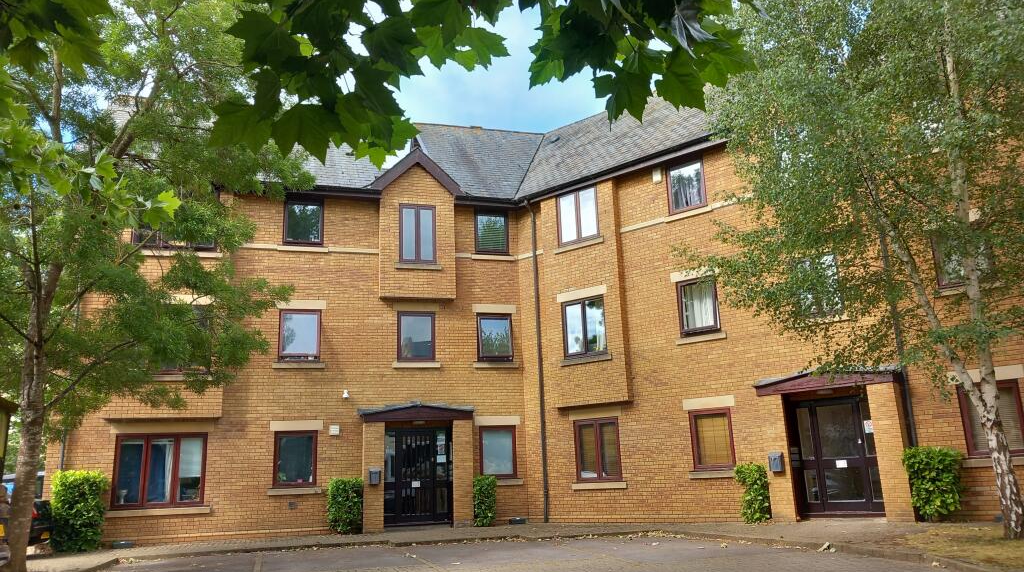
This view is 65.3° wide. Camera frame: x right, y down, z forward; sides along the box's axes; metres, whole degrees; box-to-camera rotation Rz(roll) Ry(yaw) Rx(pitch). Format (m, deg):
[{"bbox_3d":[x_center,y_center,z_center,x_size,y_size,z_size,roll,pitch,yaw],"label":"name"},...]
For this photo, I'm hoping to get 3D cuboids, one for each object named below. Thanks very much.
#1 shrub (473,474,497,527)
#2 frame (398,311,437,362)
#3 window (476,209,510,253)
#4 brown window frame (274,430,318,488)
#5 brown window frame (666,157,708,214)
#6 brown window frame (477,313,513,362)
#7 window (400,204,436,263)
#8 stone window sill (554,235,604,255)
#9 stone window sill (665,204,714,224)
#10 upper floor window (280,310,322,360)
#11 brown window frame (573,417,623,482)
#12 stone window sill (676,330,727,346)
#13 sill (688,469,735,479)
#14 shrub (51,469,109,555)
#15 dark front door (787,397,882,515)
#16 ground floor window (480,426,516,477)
[{"bbox_3d":[-0.671,4.831,18.003,0.570,1.100,0.460,2,-14,-17],"label":"shrub"},{"bbox_3d":[-2.218,1.186,18.618,0.881,1.194,0.120,2,-15,-14],"label":"frame"},{"bbox_3d":[-0.491,-1.316,19.733,0.830,1.168,0.120,2,-15,-14],"label":"window"},{"bbox_3d":[-4.696,3.759,17.363,0.914,1.193,0.110,2,-14,-17],"label":"brown window frame"},{"bbox_3d":[3.756,-2.168,17.219,0.905,1.145,0.110,-13,-17,39],"label":"brown window frame"},{"bbox_3d":[-0.403,1.237,19.071,0.875,1.170,0.140,2,-15,-15],"label":"brown window frame"},{"bbox_3d":[-2.226,-1.222,18.990,0.871,1.458,0.120,2,-15,-14],"label":"window"},{"bbox_3d":[1.575,-0.908,18.272,1.353,0.132,0.160,-13,-18,38],"label":"stone window sill"},{"bbox_3d":[3.794,-1.504,17.014,1.125,0.135,0.180,-13,-17,39],"label":"stone window sill"},{"bbox_3d":[-4.752,1.121,17.930,0.900,1.169,0.130,2,-15,-15],"label":"upper floor window"},{"bbox_3d":[1.886,3.555,17.326,1.180,1.325,0.110,-13,-18,38],"label":"brown window frame"},{"bbox_3d":[3.856,1.078,16.157,1.097,0.135,0.160,-13,-18,38],"label":"stone window sill"},{"bbox_3d":[3.976,3.655,15.481,1.090,0.136,0.160,-13,-18,38],"label":"sill"},{"bbox_3d":[-8.505,4.412,15.633,0.880,1.550,0.600,2,-15,-14],"label":"shrub"},{"bbox_3d":[5.808,3.004,14.105,1.460,2.060,0.130,-13,-18,38],"label":"dark front door"},{"bbox_3d":[-0.314,3.835,18.408,0.859,1.179,0.120,2,-15,-14],"label":"ground floor window"}]

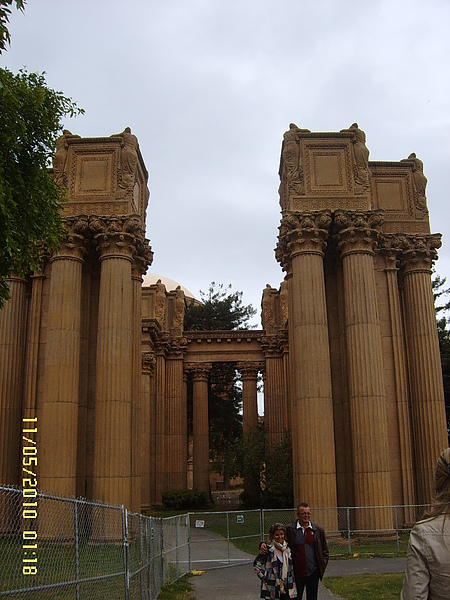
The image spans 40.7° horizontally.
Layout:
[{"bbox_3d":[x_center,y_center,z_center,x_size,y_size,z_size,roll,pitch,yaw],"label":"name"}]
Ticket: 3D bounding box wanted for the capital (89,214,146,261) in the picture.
[{"bbox_3d":[-5.901,-3.250,33.261,2.700,2.200,2.600,-2,-15,3],"label":"capital"}]

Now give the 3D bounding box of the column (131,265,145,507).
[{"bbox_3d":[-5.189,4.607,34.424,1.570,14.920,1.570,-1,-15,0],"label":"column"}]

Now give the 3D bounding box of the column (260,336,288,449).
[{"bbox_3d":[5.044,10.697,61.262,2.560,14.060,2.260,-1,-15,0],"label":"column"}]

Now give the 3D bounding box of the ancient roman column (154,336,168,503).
[{"bbox_3d":[-6.235,11.482,59.609,1.400,16.500,1.300,-1,-15,0],"label":"ancient roman column"}]

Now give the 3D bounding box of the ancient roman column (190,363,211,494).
[{"bbox_3d":[-2.422,12.998,61.197,2.070,13.380,2.070,-1,-15,0],"label":"ancient roman column"}]

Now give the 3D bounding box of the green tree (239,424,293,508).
[{"bbox_3d":[3.546,14.520,53.135,4.720,7.090,4.230,-1,-15,0],"label":"green tree"}]

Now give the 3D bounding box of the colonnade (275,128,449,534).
[{"bbox_3d":[7.315,1.531,33.038,9.250,20.920,6.100,0,-15,-3],"label":"colonnade"}]

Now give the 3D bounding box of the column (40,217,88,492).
[{"bbox_3d":[-8.406,3.762,31.457,2.400,16.600,2.400,-2,-15,3],"label":"column"}]

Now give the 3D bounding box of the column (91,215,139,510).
[{"bbox_3d":[-5.713,3.693,31.361,2.400,16.600,2.400,-2,-15,3],"label":"column"}]

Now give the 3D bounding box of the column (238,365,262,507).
[{"bbox_3d":[2.641,13.187,61.124,2.160,14.090,2.160,-1,-15,0],"label":"column"}]

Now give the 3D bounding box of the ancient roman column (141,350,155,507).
[{"bbox_3d":[-7.311,11.653,55.469,1.870,14.050,1.870,-1,-15,0],"label":"ancient roman column"}]

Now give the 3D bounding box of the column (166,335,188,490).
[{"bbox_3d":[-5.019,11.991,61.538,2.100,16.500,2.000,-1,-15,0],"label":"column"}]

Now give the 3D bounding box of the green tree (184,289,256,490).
[{"bbox_3d":[-0.492,10.943,79.948,9.500,28.100,9.500,-1,-15,0],"label":"green tree"}]

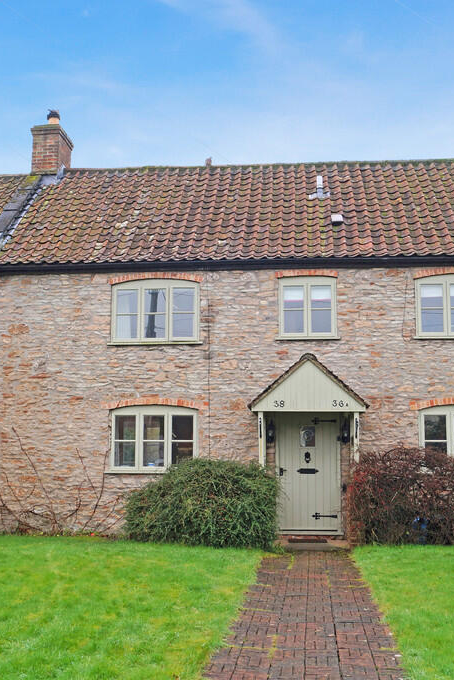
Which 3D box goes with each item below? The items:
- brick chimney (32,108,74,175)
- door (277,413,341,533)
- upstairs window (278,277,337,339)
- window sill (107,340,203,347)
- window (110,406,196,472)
[{"bbox_3d":[-3.951,-4.398,17.328,0.641,1.692,1.020,-1,-7,3],"label":"brick chimney"},{"bbox_3d":[1.361,2.153,12.661,1.000,2.004,0.080,-1,-7,3],"label":"door"},{"bbox_3d":[1.360,-0.540,12.891,1.021,1.054,0.120,-1,-7,3],"label":"upstairs window"},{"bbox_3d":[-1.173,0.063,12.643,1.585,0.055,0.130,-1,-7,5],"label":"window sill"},{"bbox_3d":[-1.235,1.655,12.777,1.459,1.090,0.120,-1,-7,3],"label":"window"}]

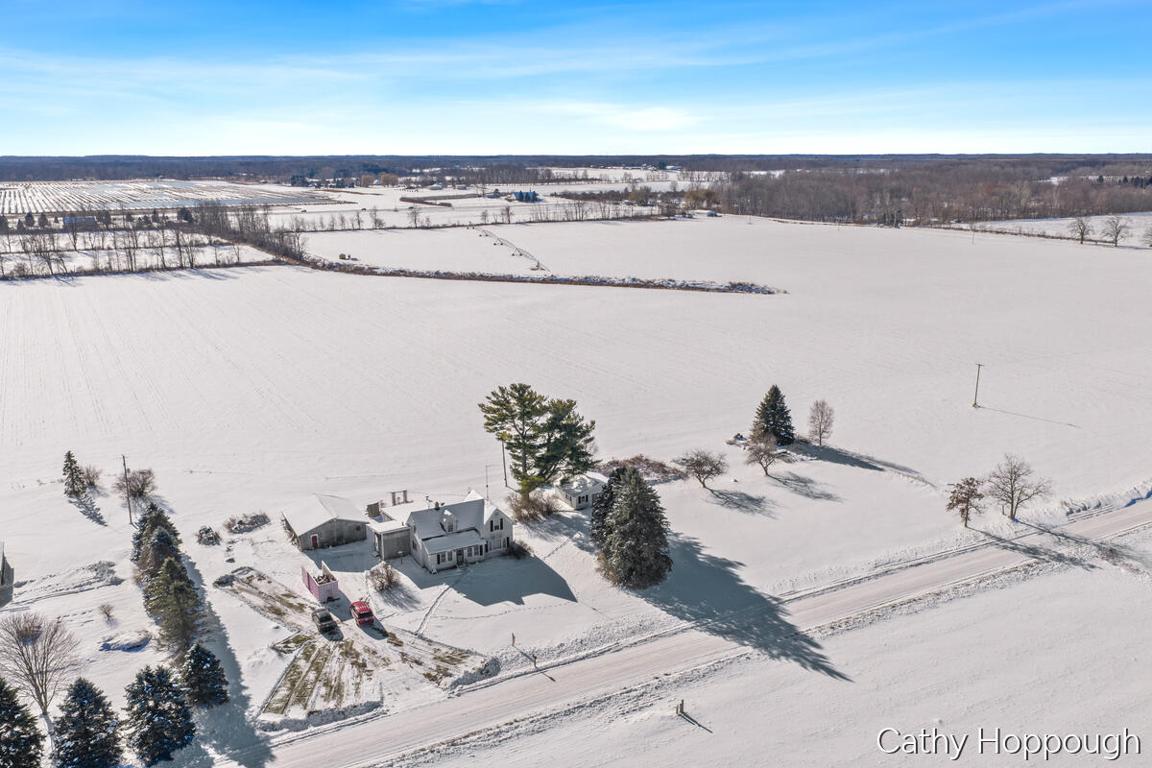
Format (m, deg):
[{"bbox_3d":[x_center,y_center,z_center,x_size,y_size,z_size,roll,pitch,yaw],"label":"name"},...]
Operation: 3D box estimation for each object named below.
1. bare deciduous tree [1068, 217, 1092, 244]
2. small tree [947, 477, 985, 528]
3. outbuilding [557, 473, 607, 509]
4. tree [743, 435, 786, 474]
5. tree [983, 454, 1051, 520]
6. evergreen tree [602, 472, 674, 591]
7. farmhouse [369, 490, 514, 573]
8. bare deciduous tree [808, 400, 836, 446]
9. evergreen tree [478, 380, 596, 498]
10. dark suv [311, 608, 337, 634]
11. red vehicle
[{"bbox_3d":[311.680,-94.112,551.035,15.410,16.060,15.410,0,14,0],"label":"bare deciduous tree"},{"bbox_3d":[57.520,17.547,132.388,5.532,7.884,5.256,7,16,24],"label":"small tree"},{"bbox_3d":[2.232,17.312,147.711,8.800,3.500,7.000,-8,16,-28],"label":"outbuilding"},{"bbox_3d":[32.492,12.462,154.326,7.110,6.887,6.755,3,15,12],"label":"tree"},{"bbox_3d":[66.243,15.614,134.842,9.825,10.378,8.842,7,16,27],"label":"tree"},{"bbox_3d":[8.183,18.515,118.539,9.020,14.870,9.020,0,14,0],"label":"evergreen tree"},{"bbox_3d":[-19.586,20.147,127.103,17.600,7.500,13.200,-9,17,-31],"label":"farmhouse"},{"bbox_3d":[46.415,7.477,169.548,5.087,8.917,4.832,4,15,15],"label":"bare deciduous tree"},{"bbox_3d":[-6.396,9.380,144.683,18.920,19.530,15.130,0,14,0],"label":"evergreen tree"},{"bbox_3d":[-30.760,28.074,108.248,1.850,1.600,4.600,-9,17,-31],"label":"dark suv"},{"bbox_3d":[-25.669,27.283,107.523,1.820,1.680,4.400,-8,16,-27],"label":"red vehicle"}]

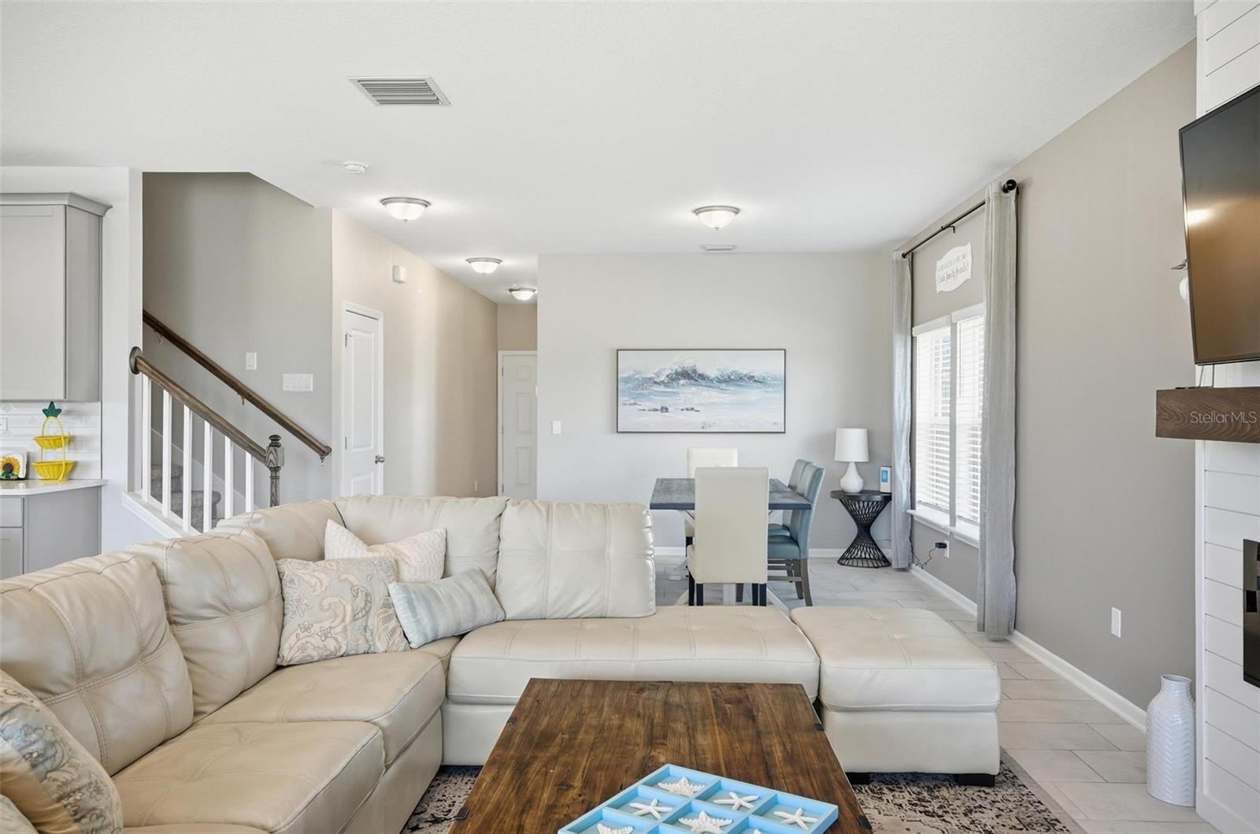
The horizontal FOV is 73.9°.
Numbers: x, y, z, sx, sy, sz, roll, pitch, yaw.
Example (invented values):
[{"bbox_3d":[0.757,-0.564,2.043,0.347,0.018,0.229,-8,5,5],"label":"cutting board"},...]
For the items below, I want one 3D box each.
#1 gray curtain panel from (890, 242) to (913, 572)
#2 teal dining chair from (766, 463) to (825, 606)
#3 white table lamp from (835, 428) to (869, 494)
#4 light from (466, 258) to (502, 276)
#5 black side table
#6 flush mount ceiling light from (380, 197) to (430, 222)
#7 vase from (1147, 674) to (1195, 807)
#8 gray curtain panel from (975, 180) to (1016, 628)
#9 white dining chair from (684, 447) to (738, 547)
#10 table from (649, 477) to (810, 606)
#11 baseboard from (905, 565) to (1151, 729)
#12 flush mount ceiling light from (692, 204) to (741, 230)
[{"bbox_3d":[2.229,-0.059,6.851,0.140,2.600,0.360,0,1,3],"label":"gray curtain panel"},{"bbox_3d":[0.994,0.807,5.677,0.580,0.960,0.480,0,1,3],"label":"teal dining chair"},{"bbox_3d":[1.917,0.382,7.218,0.300,0.555,0.300,0,1,3],"label":"white table lamp"},{"bbox_3d":[-1.382,-1.410,7.953,0.335,0.142,0.335,0,1,3],"label":"light"},{"bbox_3d":[2.023,0.961,7.230,0.565,0.616,0.565,0,1,3],"label":"black side table"},{"bbox_3d":[-1.517,-1.382,5.707,0.335,0.146,0.335,0,1,3],"label":"flush mount ceiling light"},{"bbox_3d":[1.906,1.118,2.926,0.172,0.408,0.172,0,1,3],"label":"vase"},{"bbox_3d":[2.130,-0.040,4.870,0.120,2.610,0.370,0,1,3],"label":"gray curtain panel"},{"bbox_3d":[0.708,0.774,7.084,0.480,1.000,0.600,0,1,3],"label":"white dining chair"},{"bbox_3d":[0.668,0.905,6.066,1.000,0.760,1.800,0,1,3],"label":"table"},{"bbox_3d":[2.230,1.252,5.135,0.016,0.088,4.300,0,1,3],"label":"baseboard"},{"bbox_3d":[0.609,-1.381,5.862,0.335,0.155,0.335,0,1,3],"label":"flush mount ceiling light"}]

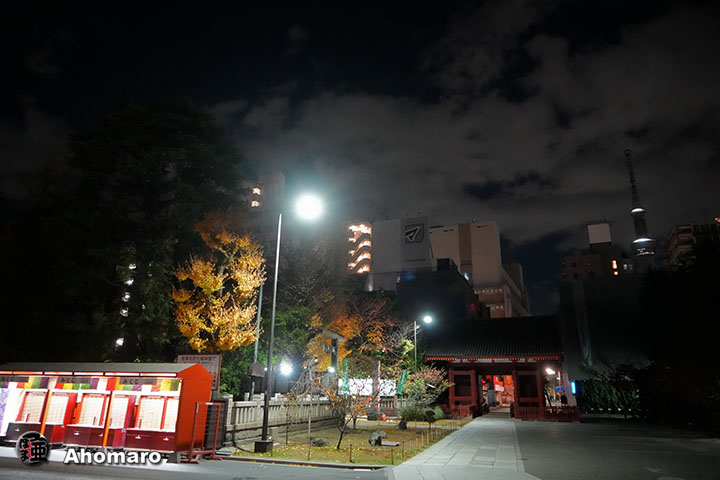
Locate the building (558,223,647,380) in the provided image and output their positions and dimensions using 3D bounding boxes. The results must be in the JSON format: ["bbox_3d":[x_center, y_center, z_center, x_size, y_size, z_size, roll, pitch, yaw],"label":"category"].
[{"bbox_3d":[30.066,10.574,58.554,10.000,20.000,14.000,-5,-19,16],"label":"building"}]

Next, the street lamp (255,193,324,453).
[{"bbox_3d":[-2.317,2.477,15.596,1.500,8.100,0.500,-5,-19,16],"label":"street lamp"}]

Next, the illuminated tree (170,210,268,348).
[{"bbox_3d":[-6.009,3.190,20.658,4.300,9.800,4.300,-5,-19,16],"label":"illuminated tree"}]

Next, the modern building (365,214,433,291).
[{"bbox_3d":[11.078,16.159,108.645,15.000,40.000,16.000,-5,-19,16],"label":"modern building"}]

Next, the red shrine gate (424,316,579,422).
[{"bbox_3d":[11.387,10.812,41.198,11.200,8.400,8.200,-5,-19,16],"label":"red shrine gate"}]

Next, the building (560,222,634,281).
[{"bbox_3d":[53.697,17.376,106.073,14.500,37.000,14.000,-5,-19,16],"label":"building"}]

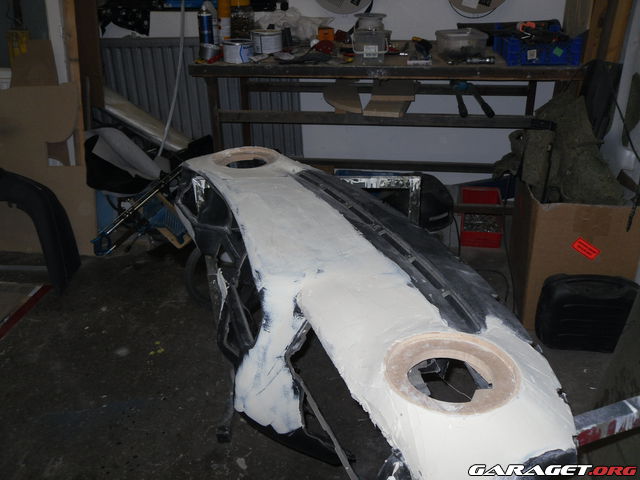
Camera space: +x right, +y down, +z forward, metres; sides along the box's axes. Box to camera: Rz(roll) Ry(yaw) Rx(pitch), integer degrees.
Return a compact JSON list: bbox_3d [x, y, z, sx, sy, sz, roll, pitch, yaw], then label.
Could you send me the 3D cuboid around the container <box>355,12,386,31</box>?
[{"bbox_3d":[0.216,-0.934,2.774,0.137,0.062,0.137,3,28,8],"label":"container"}]

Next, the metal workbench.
[{"bbox_3d":[0.301,-0.474,3.200,1.670,0.880,0.570,3,28,8],"label":"metal workbench"}]

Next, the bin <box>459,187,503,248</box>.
[{"bbox_3d":[0.810,-0.111,3.271,0.200,0.165,0.330,3,28,8],"label":"bin"}]

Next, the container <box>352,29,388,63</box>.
[{"bbox_3d":[0.225,-0.848,2.817,0.140,0.140,0.130,3,28,8],"label":"container"}]

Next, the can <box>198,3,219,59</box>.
[{"bbox_3d":[-0.523,-0.960,2.964,0.065,0.237,0.065,3,28,8],"label":"can"}]

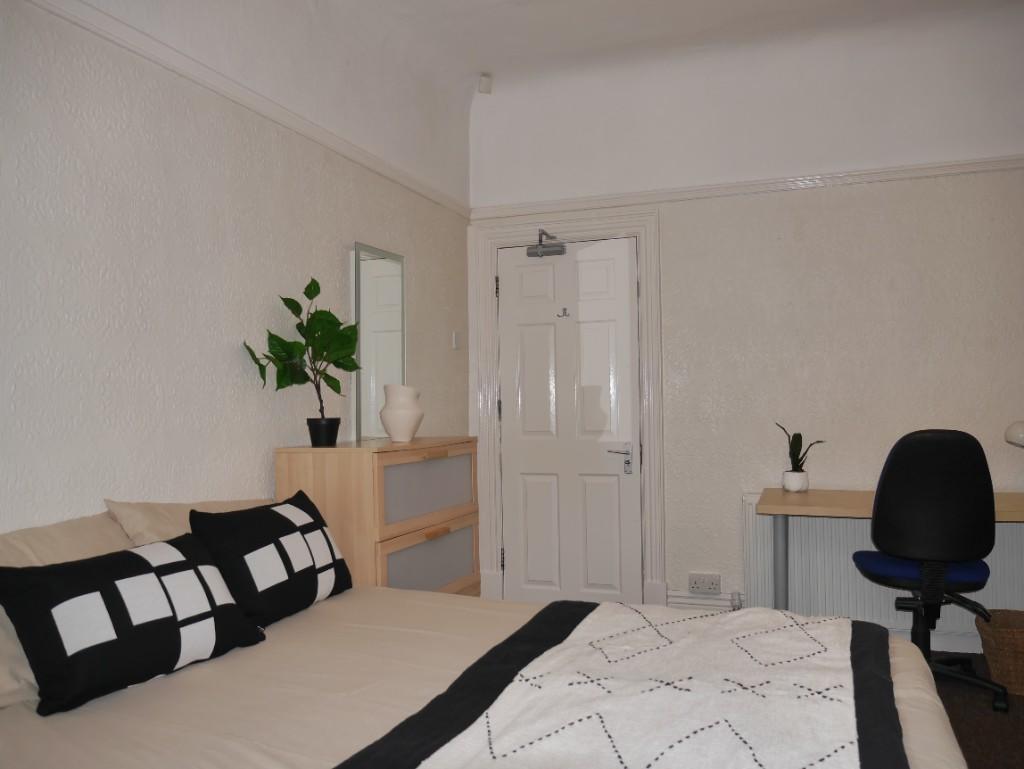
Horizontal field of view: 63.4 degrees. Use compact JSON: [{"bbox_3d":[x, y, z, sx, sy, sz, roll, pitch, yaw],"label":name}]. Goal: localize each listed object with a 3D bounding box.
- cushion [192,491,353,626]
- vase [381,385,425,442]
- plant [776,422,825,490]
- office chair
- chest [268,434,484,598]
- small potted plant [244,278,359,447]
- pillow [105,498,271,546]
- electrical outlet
[{"bbox_3d":[-0.689,0.499,2.436,0.150,0.365,0.565,-31,-11,16],"label":"cushion"},{"bbox_3d":[-0.446,0.111,3.308,0.175,0.230,0.175,-1,-1,0],"label":"vase"},{"bbox_3d":[1.298,0.324,3.753,0.210,0.312,0.170,-1,-2,21],"label":"plant"},{"bbox_3d":[1.572,0.674,3.194,0.590,1.020,0.600,-1,-1,15],"label":"office chair"},{"bbox_3d":[-0.478,0.715,3.170,0.405,0.985,0.818,-1,-2,22],"label":"chest"},{"bbox_3d":[-0.716,-0.076,2.847,0.350,0.595,0.380,-1,-1,0],"label":"small potted plant"},{"bbox_3d":[-0.812,0.506,2.459,0.160,0.440,0.700,-43,-15,15],"label":"pillow"},{"bbox_3d":[0.951,0.985,4.095,0.149,0.090,0.027,-1,-2,21],"label":"electrical outlet"}]

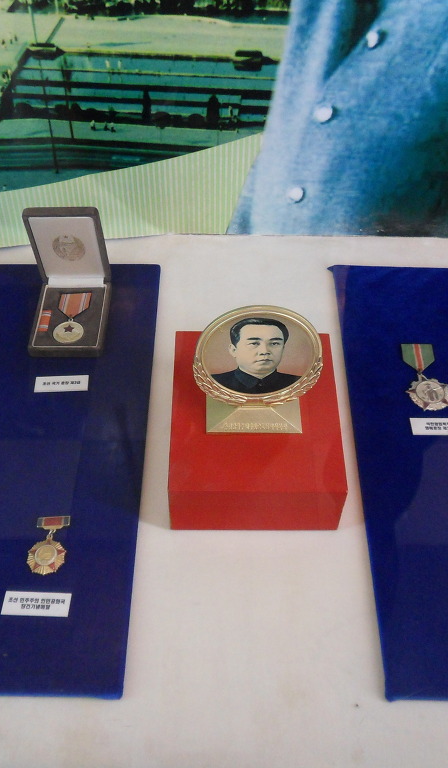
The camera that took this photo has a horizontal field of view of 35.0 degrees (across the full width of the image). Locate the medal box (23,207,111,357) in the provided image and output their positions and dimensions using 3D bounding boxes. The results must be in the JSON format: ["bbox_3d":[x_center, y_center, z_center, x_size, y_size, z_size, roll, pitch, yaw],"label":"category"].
[{"bbox_3d":[-0.179,-0.114,0.798,0.082,0.123,0.116,0,51,0],"label":"medal box"}]

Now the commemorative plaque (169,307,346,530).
[{"bbox_3d":[0.030,0.044,0.711,0.159,0.074,0.187,0,51,0],"label":"commemorative plaque"}]

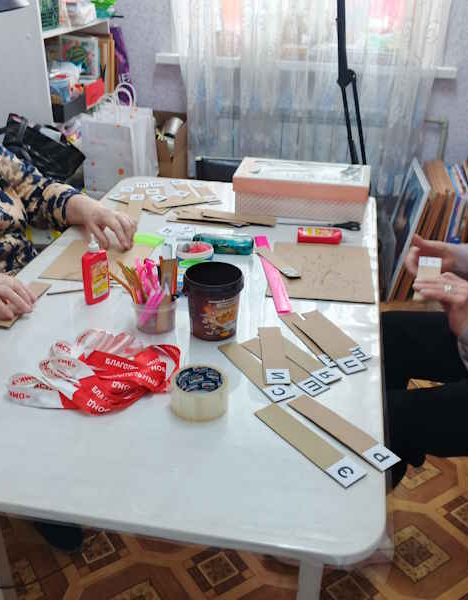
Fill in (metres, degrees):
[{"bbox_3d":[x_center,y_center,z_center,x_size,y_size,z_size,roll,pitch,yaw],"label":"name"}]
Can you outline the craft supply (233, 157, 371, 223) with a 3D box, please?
[{"bbox_3d":[0.202,-0.323,1.832,0.376,0.112,0.198,6,29,10],"label":"craft supply"}]

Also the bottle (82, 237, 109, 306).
[{"bbox_3d":[-0.296,-0.068,1.309,0.031,0.146,0.053,25,37,38],"label":"bottle"}]

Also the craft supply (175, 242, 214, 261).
[{"bbox_3d":[-0.082,-0.062,1.350,0.079,0.101,0.079,6,29,9],"label":"craft supply"}]

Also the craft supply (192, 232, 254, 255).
[{"bbox_3d":[-0.021,-0.148,1.569,0.152,0.048,0.055,4,28,6],"label":"craft supply"}]

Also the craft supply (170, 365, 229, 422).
[{"bbox_3d":[-0.056,0.149,1.013,0.091,0.048,0.091,1,28,0],"label":"craft supply"}]

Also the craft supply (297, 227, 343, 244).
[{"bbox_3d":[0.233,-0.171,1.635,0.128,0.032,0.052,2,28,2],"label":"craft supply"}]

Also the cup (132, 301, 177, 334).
[{"bbox_3d":[-0.156,0.029,1.236,0.085,0.047,0.085,1,28,0],"label":"cup"}]

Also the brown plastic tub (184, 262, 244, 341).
[{"bbox_3d":[-0.037,0.005,1.204,0.109,0.121,0.109,1,28,0],"label":"brown plastic tub"}]

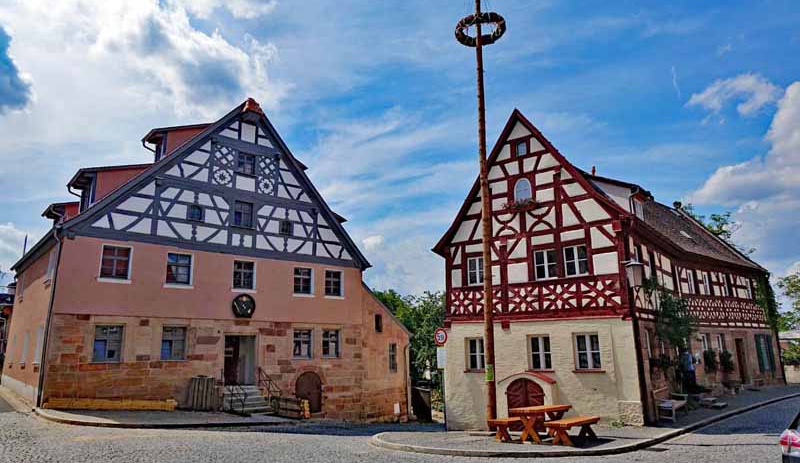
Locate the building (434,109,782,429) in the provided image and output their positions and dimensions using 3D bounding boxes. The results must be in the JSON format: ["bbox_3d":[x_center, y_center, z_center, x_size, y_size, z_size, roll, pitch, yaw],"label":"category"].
[{"bbox_3d":[10.333,2.512,24.082,7.947,10.686,19.379,-13,-18,42],"label":"building"}]

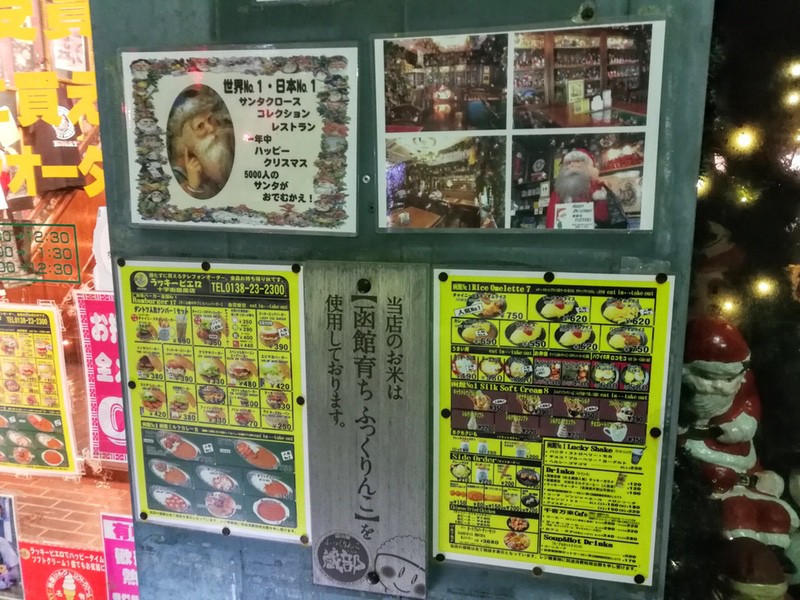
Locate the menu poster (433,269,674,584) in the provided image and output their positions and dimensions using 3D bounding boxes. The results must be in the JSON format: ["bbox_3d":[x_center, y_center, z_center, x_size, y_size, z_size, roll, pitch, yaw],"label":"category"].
[{"bbox_3d":[0.168,0.149,0.723,0.257,0.364,0.008,2,10,12],"label":"menu poster"}]

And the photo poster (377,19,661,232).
[{"bbox_3d":[0.122,-0.181,0.676,0.299,0.212,0.008,2,10,12],"label":"photo poster"}]

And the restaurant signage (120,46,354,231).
[{"bbox_3d":[-0.194,-0.190,0.745,0.299,0.212,0.008,3,10,12],"label":"restaurant signage"}]

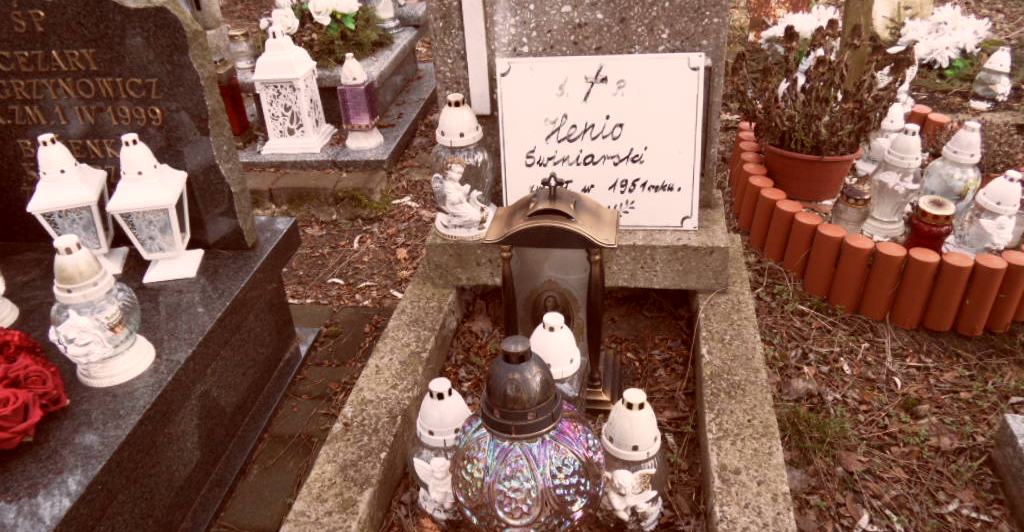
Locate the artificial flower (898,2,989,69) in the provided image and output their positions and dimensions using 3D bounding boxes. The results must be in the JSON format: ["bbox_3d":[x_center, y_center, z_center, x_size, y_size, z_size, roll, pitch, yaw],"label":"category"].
[{"bbox_3d":[1.548,-0.814,2.530,0.330,0.190,0.260,10,36,18],"label":"artificial flower"}]

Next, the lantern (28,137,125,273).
[{"bbox_3d":[-0.782,-0.110,1.270,0.113,0.254,0.113,-11,32,-11],"label":"lantern"}]

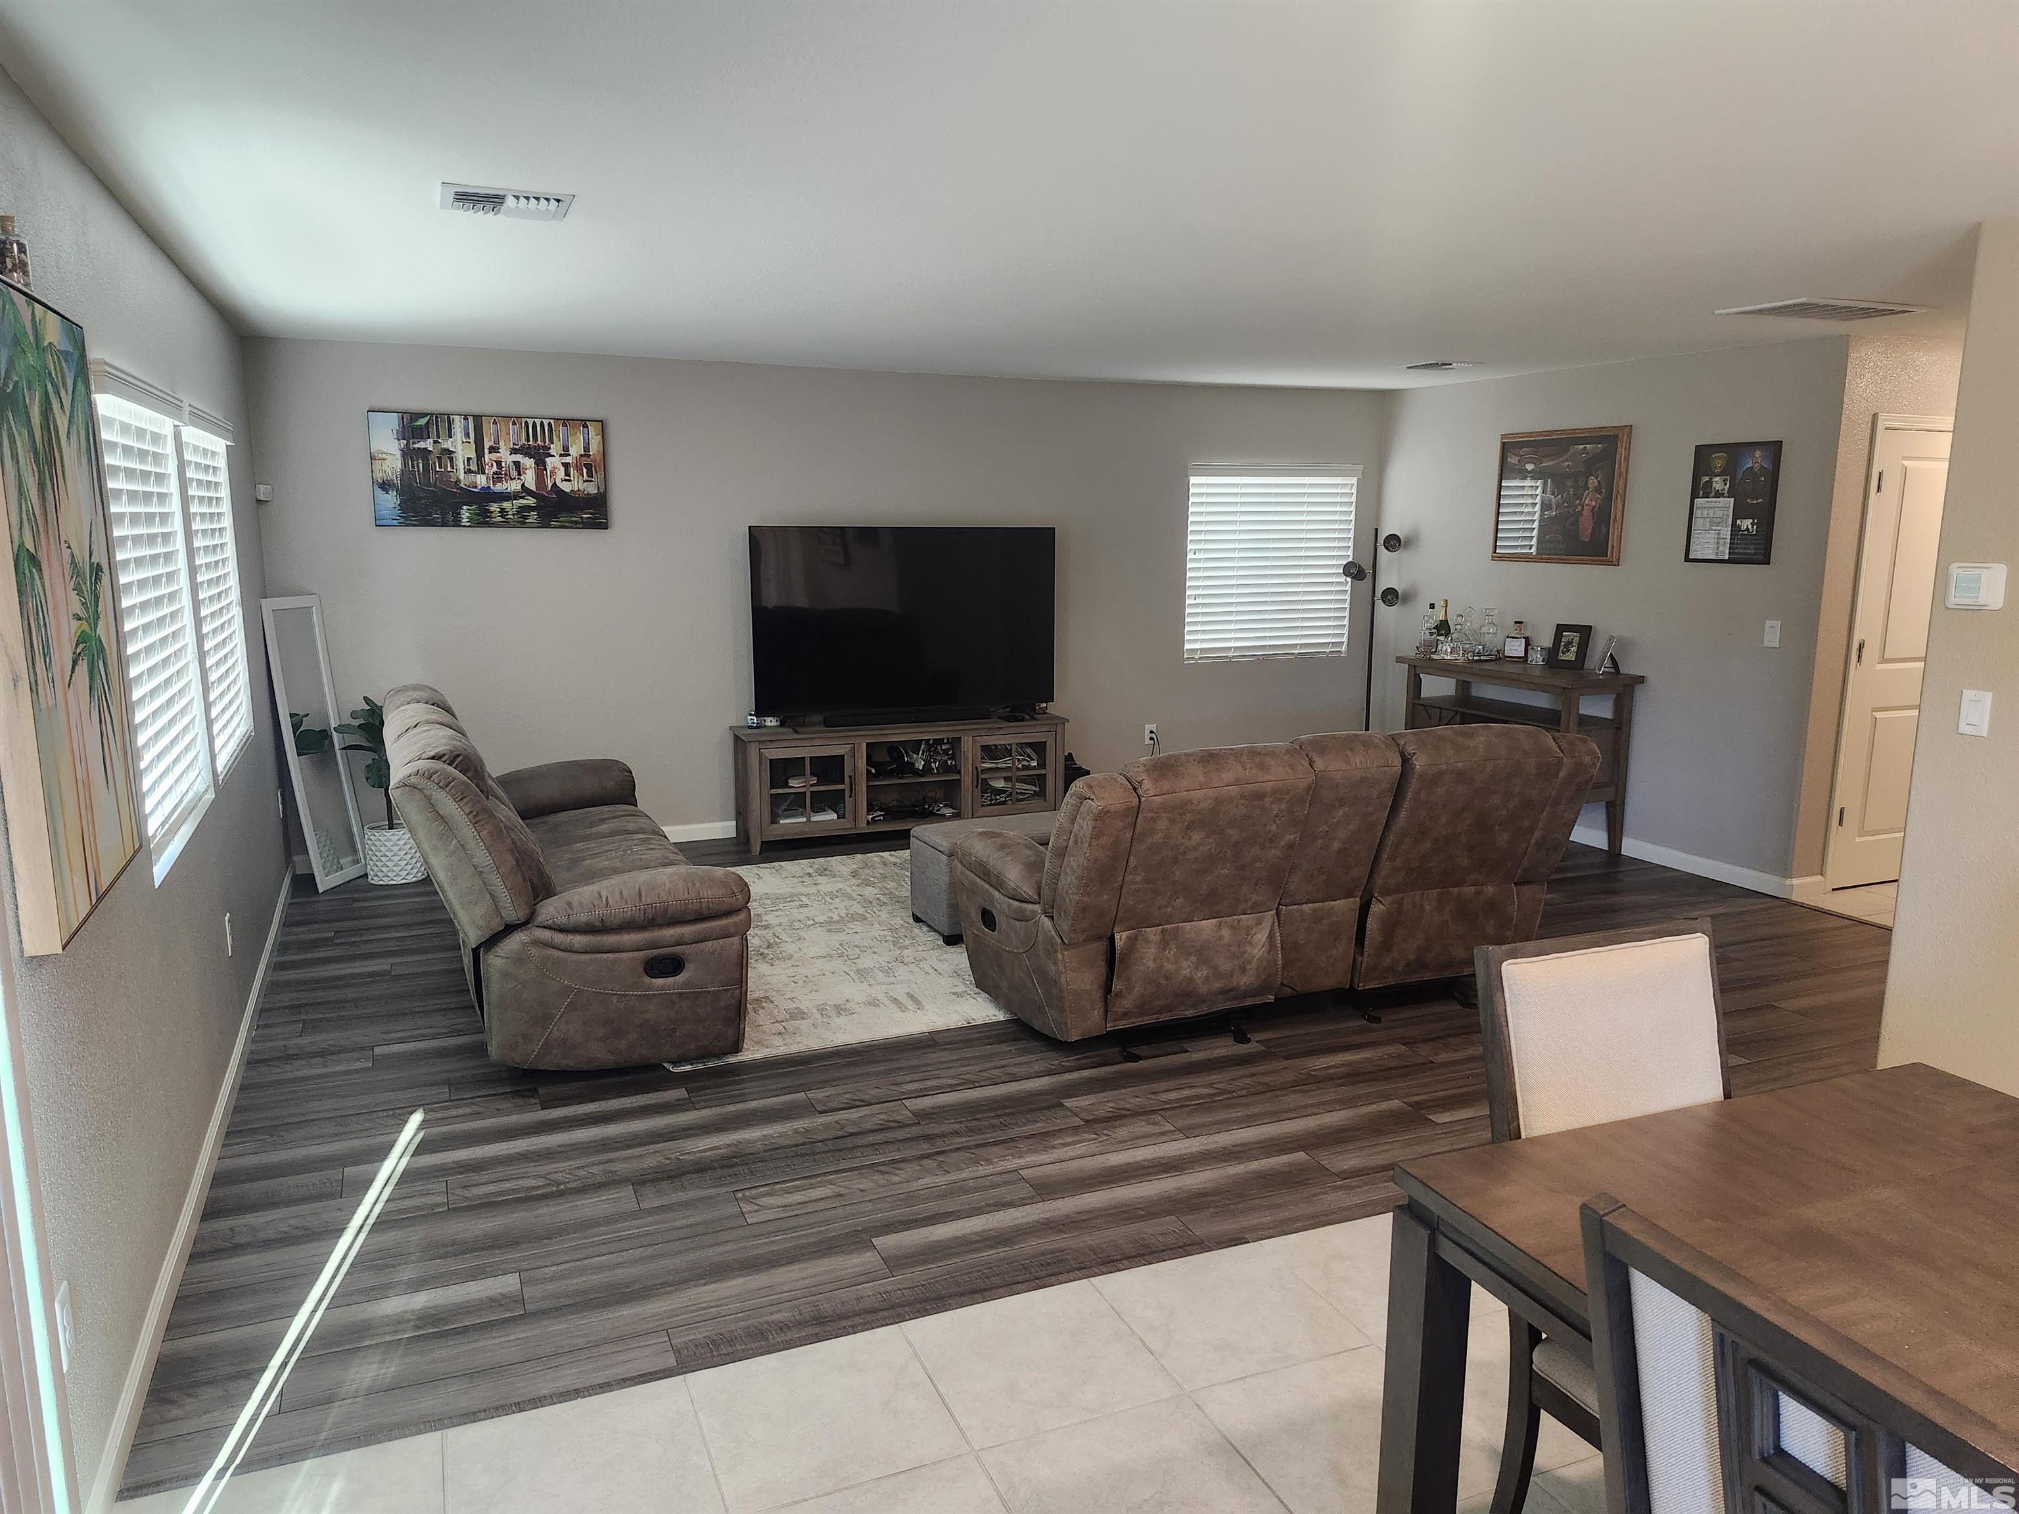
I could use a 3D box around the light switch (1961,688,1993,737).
[{"bbox_3d":[2.455,-0.108,3.411,0.006,0.118,0.074,-4,11,-23],"label":"light switch"}]

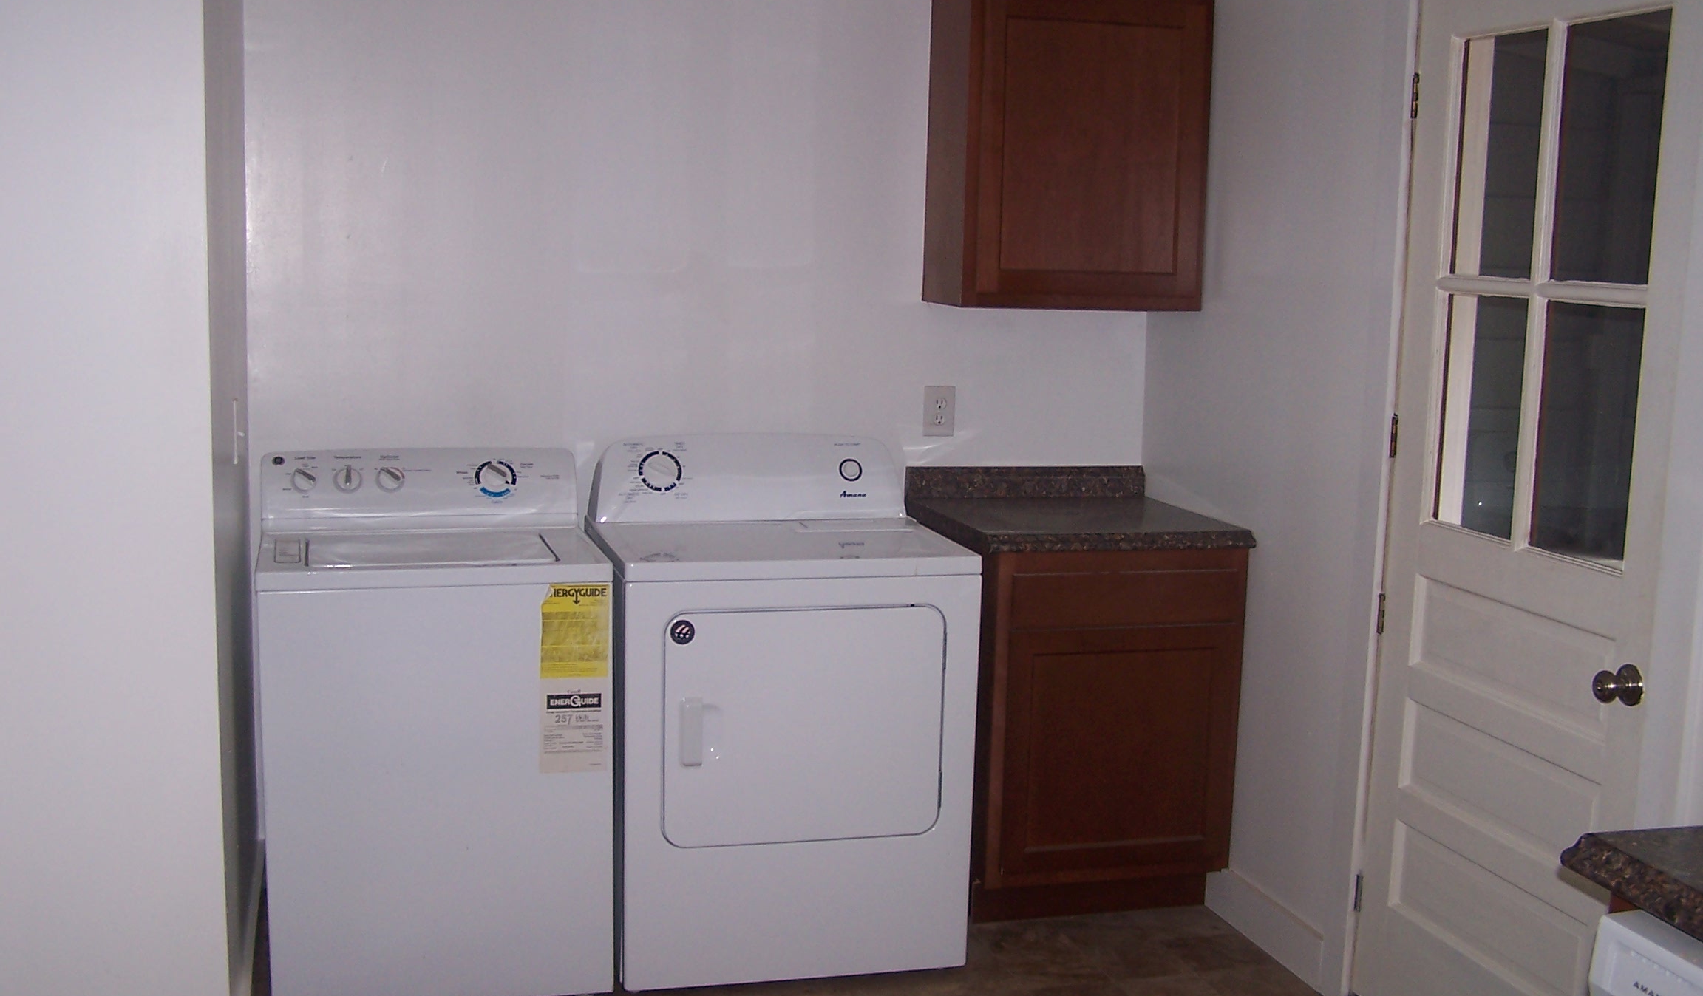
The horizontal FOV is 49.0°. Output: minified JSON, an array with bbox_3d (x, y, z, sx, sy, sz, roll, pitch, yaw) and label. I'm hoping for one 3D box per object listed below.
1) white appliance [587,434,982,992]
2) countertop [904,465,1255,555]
[{"bbox_3d":[-0.183,0.437,4.128,0.737,1.089,0.679,-1,8,-16],"label":"white appliance"},{"bbox_3d":[0.525,0.020,4.452,0.641,0.118,0.627,-1,8,-16],"label":"countertop"}]

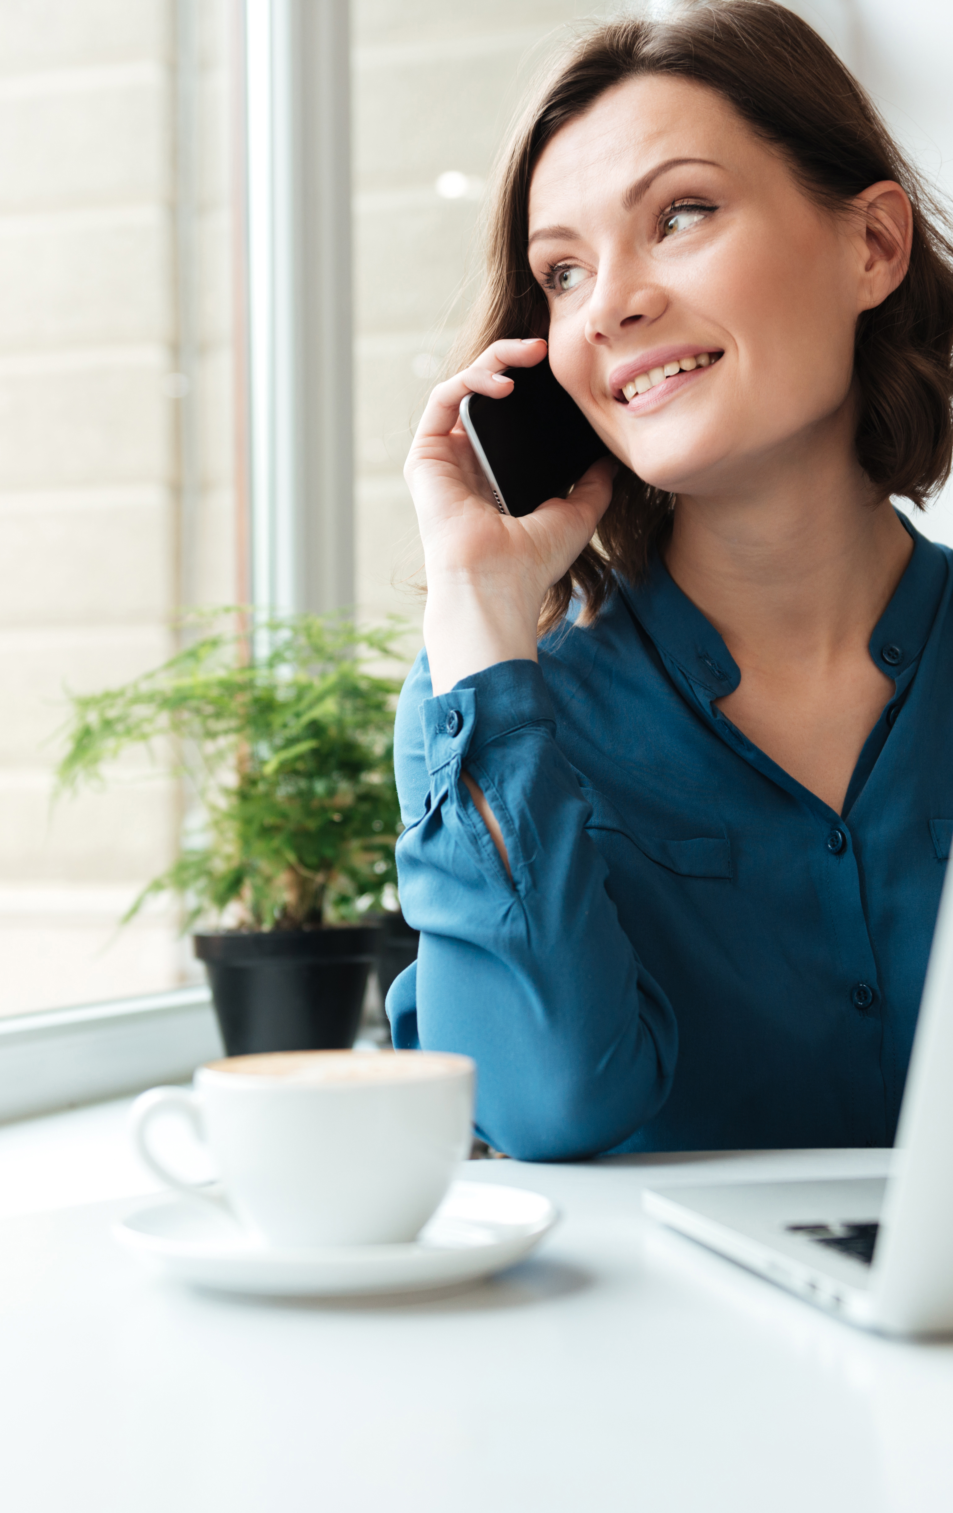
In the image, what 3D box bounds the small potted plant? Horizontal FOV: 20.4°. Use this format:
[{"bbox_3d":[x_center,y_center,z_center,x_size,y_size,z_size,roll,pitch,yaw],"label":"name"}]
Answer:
[{"bbox_3d":[-0.158,0.057,1.720,0.232,0.302,0.210,-1,0,0],"label":"small potted plant"}]

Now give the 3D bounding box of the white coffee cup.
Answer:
[{"bbox_3d":[-0.055,0.127,0.832,0.109,0.058,0.088,-1,0,-4],"label":"white coffee cup"}]

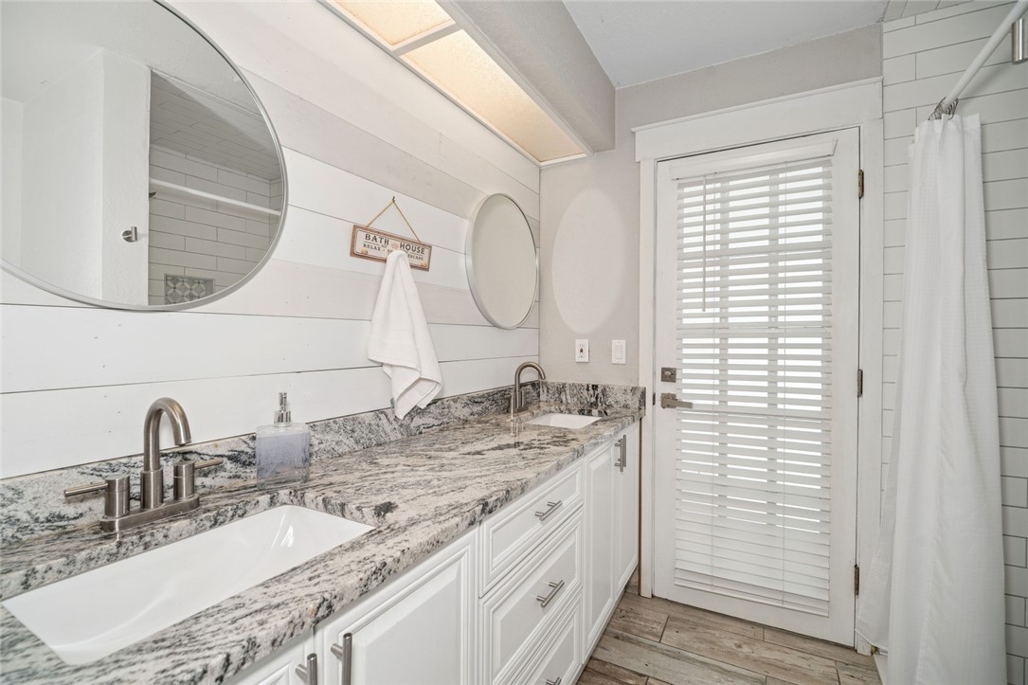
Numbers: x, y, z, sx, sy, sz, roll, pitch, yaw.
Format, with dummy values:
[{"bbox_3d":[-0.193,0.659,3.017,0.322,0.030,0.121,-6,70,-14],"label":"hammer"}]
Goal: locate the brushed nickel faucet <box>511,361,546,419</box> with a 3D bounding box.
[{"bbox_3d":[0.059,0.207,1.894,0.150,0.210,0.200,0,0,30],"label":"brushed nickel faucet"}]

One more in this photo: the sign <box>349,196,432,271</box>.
[{"bbox_3d":[-0.372,-0.352,1.356,0.022,0.212,0.335,0,0,30],"label":"sign"}]

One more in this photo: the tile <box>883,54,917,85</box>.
[{"bbox_3d":[1.463,-1.033,1.625,0.095,0.100,0.012,0,0,26],"label":"tile"}]

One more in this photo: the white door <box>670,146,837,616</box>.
[{"bbox_3d":[1.010,0.170,1.849,0.720,2.000,0.055,0,0,26],"label":"white door"}]

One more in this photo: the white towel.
[{"bbox_3d":[-0.332,-0.024,1.364,0.090,0.515,0.295,0,0,30],"label":"white towel"}]

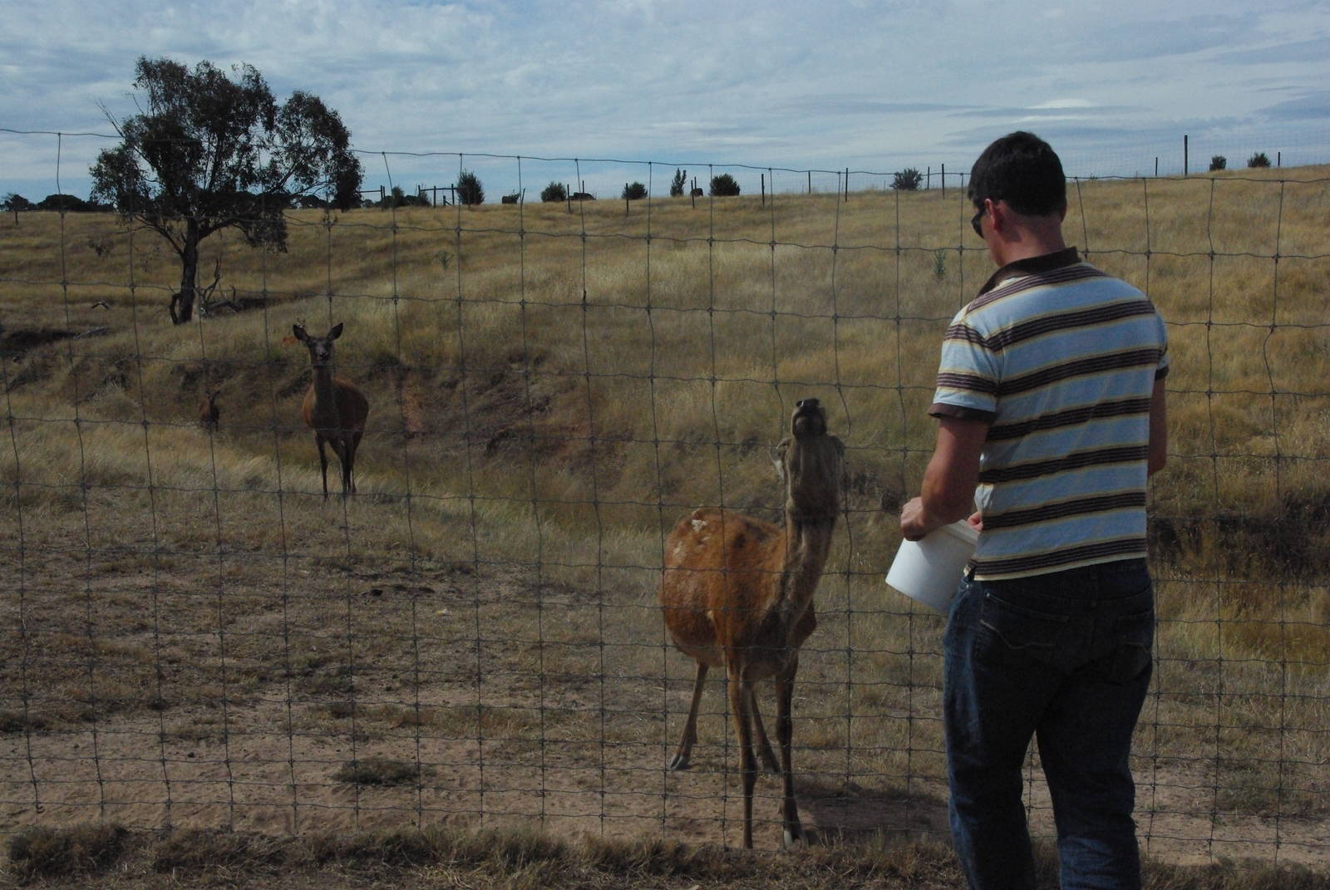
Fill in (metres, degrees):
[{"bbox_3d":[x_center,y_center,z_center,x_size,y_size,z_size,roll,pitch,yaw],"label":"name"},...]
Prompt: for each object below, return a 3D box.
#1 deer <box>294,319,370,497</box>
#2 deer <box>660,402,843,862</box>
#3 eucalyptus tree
[{"bbox_3d":[-2.368,-0.245,13.500,0.420,1.240,1.080,1,5,6],"label":"deer"},{"bbox_3d":[0.256,0.437,5.447,0.410,1.200,1.080,-1,5,-13],"label":"deer"},{"bbox_3d":[-10.471,-6.097,45.000,6.200,6.200,5.700,0,5,0],"label":"eucalyptus tree"}]

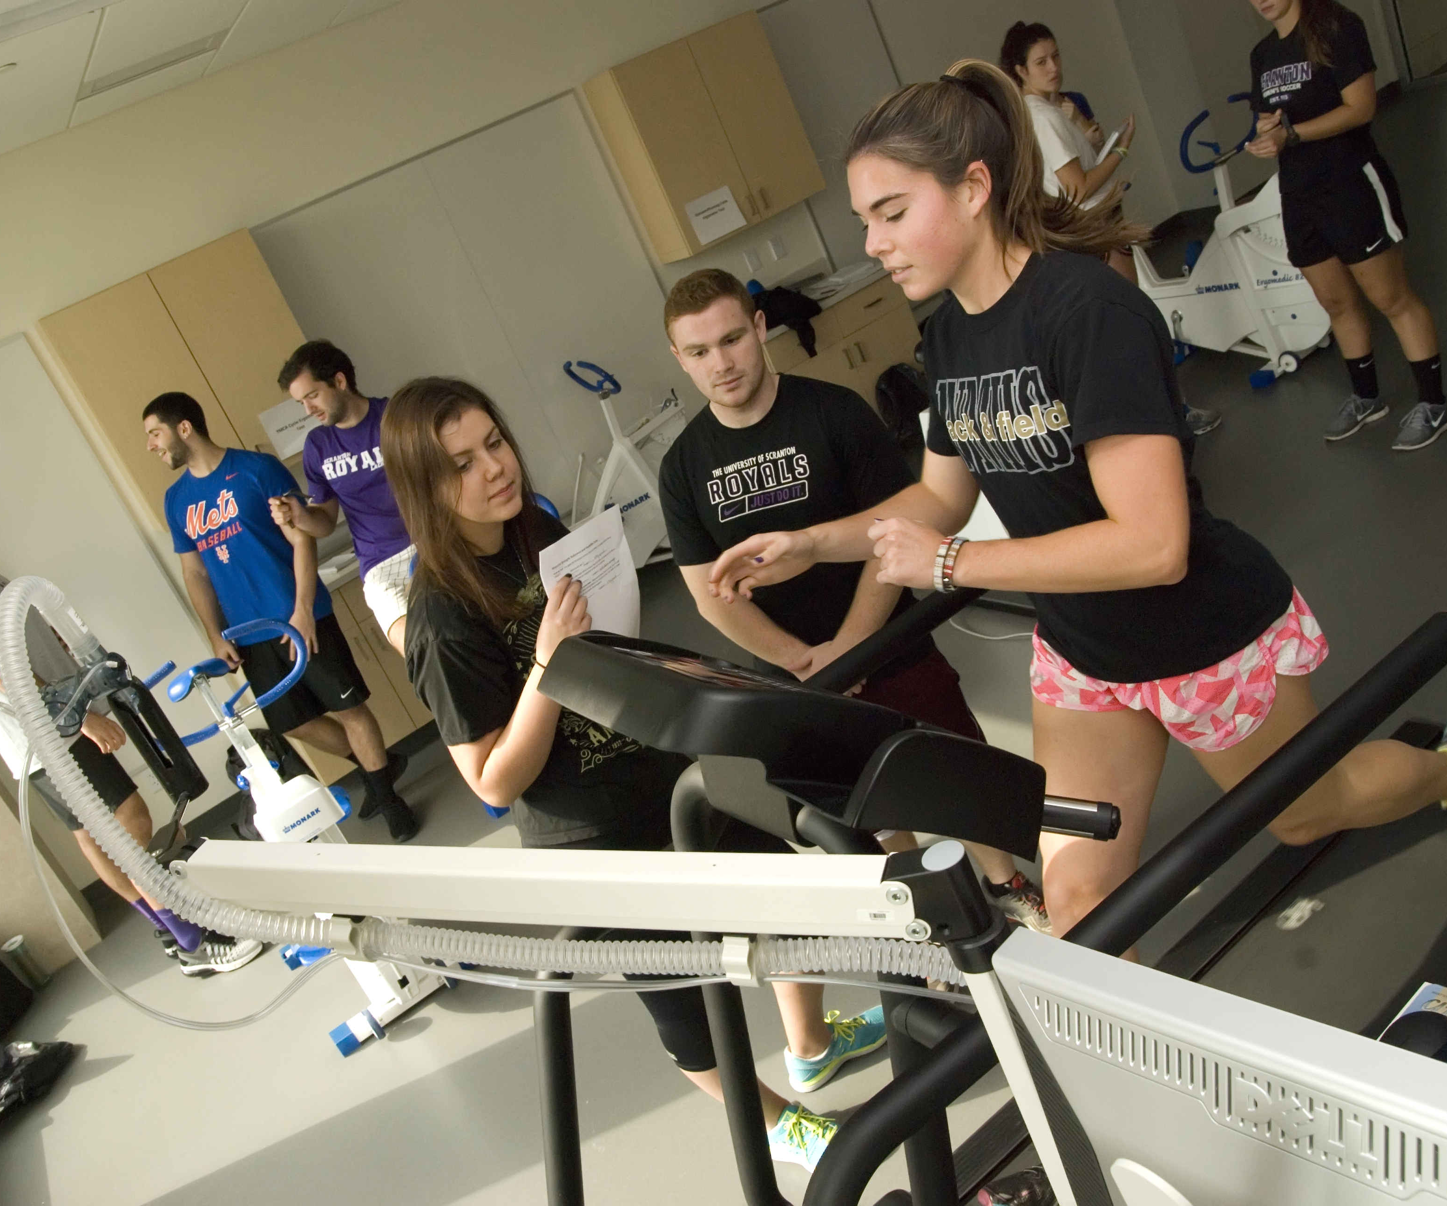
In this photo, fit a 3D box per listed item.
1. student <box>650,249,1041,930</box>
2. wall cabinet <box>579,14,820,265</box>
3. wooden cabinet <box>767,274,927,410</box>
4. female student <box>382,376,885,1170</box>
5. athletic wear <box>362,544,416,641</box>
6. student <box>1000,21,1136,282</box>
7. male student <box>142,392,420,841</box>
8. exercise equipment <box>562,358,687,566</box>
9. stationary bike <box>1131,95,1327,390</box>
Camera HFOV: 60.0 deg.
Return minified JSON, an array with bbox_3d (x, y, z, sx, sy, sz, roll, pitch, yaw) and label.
[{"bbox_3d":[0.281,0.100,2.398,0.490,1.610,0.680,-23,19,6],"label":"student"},{"bbox_3d":[-0.070,-2.368,6.393,0.935,0.935,0.301,-34,21,-24],"label":"wall cabinet"},{"bbox_3d":[0.550,-1.182,6.691,0.926,0.850,0.620,-34,21,-24],"label":"wooden cabinet"},{"bbox_3d":[-0.165,0.355,2.219,0.480,1.630,0.520,-20,19,15],"label":"female student"},{"bbox_3d":[-1.205,-0.075,4.821,0.400,0.410,0.320,-29,18,-10],"label":"athletic wear"},{"bbox_3d":[1.544,-1.407,4.761,0.460,1.680,0.450,-19,19,16],"label":"student"},{"bbox_3d":[-1.613,0.060,4.670,0.560,1.780,0.480,-30,19,-15],"label":"male student"},{"bbox_3d":[-0.589,-0.567,6.118,1.150,1.130,0.560,-30,19,-15],"label":"exercise equipment"},{"bbox_3d":[2.031,-1.549,5.431,0.560,1.130,1.150,-32,19,-21],"label":"stationary bike"}]

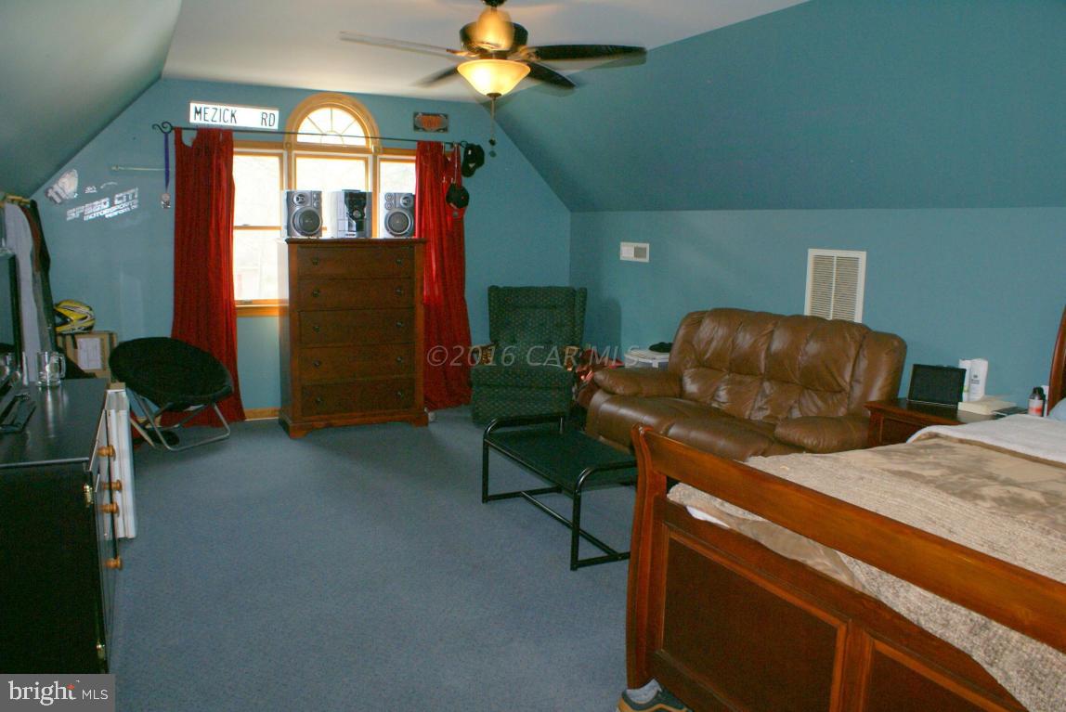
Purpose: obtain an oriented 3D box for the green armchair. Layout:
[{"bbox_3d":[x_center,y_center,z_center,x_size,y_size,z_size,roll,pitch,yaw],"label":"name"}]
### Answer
[{"bbox_3d":[-0.013,-0.031,6.450,0.820,1.020,0.860,2,10,4],"label":"green armchair"}]

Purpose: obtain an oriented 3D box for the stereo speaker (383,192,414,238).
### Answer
[{"bbox_3d":[-1.006,-1.041,5.969,0.220,0.320,0.260,-3,10,-20],"label":"stereo speaker"}]

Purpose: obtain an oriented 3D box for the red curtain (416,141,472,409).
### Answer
[{"bbox_3d":[-0.729,-0.640,6.586,0.500,2.150,0.140,-4,11,-26],"label":"red curtain"}]

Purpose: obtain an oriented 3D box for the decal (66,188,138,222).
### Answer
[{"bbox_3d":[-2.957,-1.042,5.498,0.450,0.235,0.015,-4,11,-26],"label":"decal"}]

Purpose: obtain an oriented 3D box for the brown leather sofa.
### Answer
[{"bbox_3d":[1.134,0.304,4.603,0.860,1.020,1.800,-4,11,-26],"label":"brown leather sofa"}]

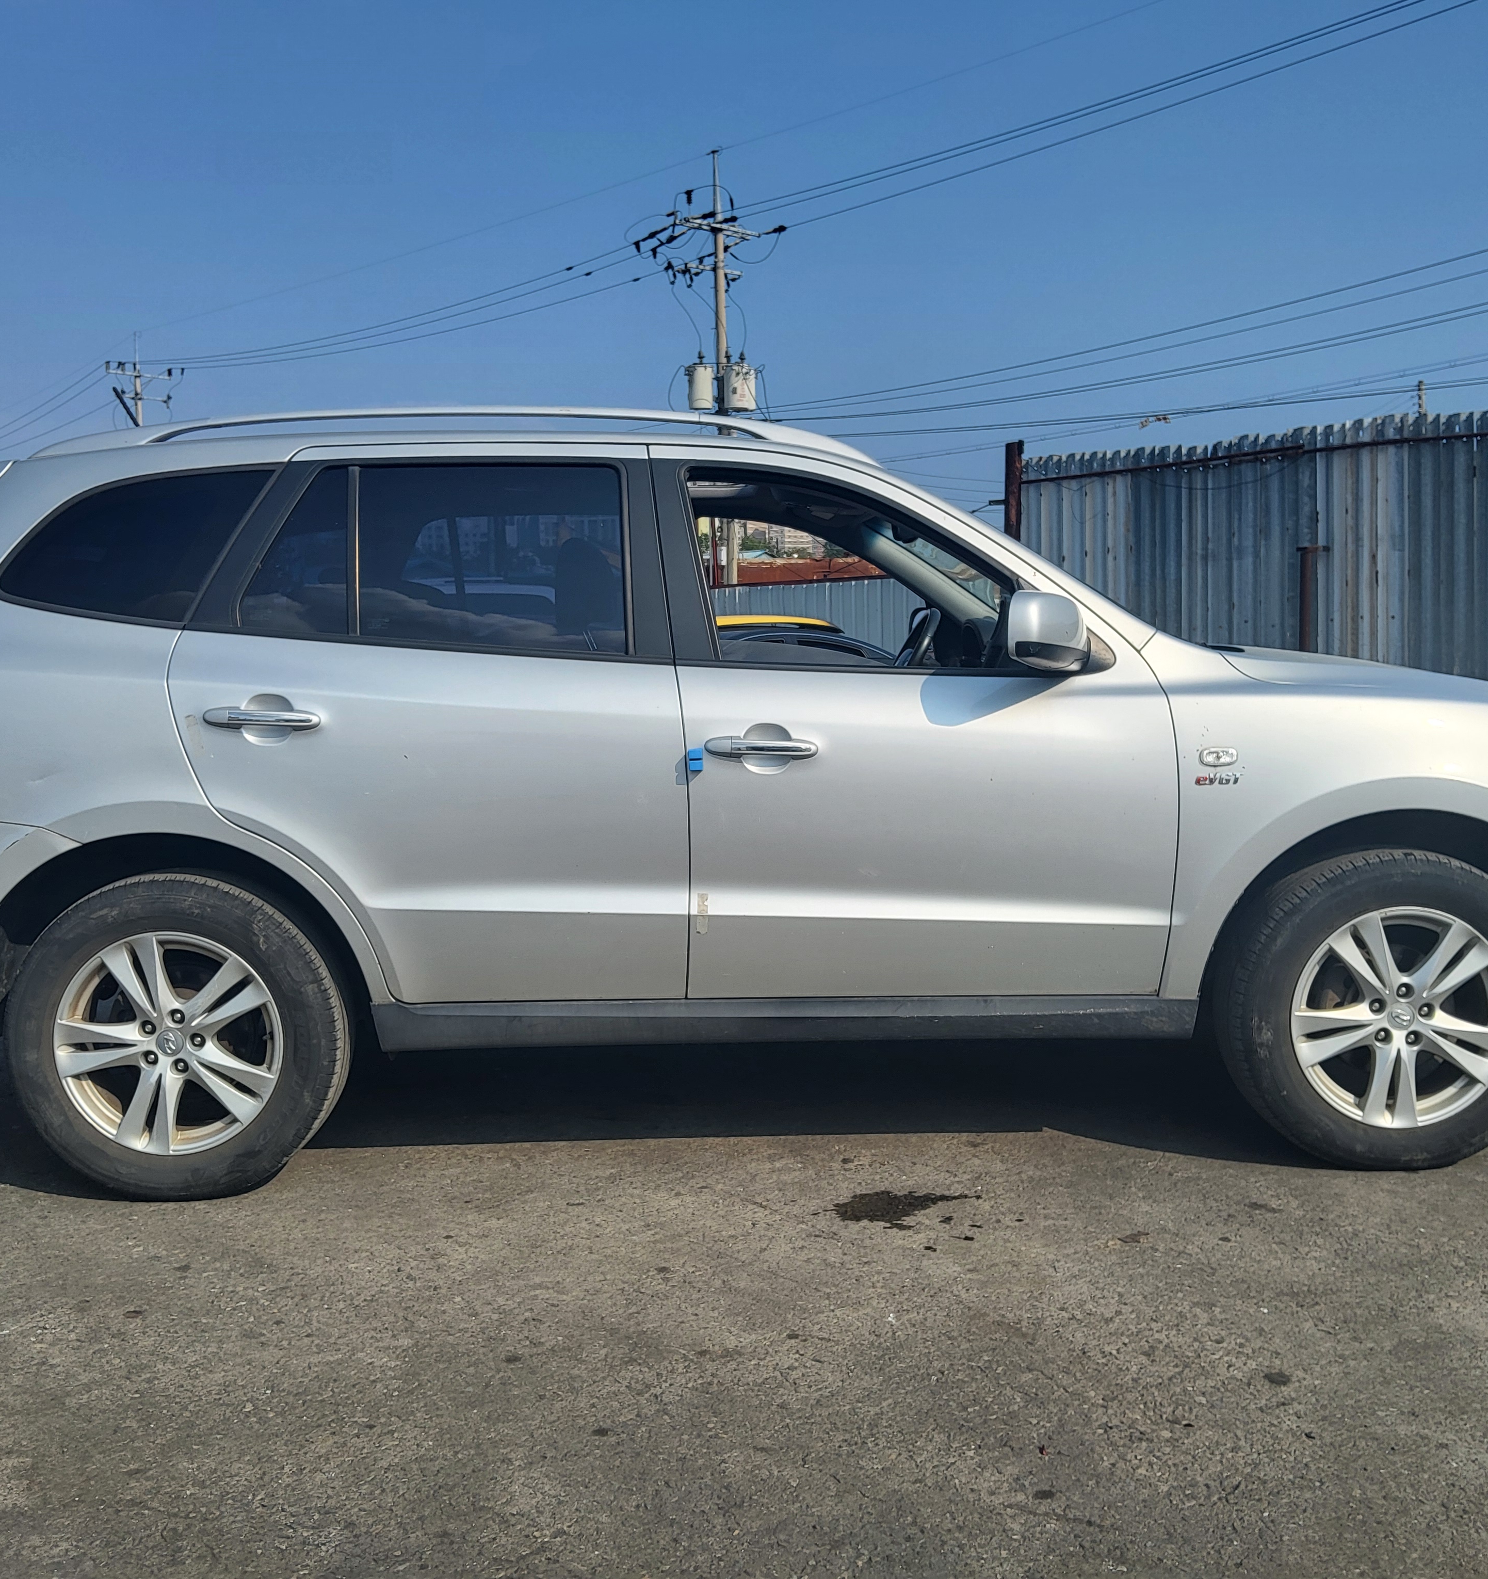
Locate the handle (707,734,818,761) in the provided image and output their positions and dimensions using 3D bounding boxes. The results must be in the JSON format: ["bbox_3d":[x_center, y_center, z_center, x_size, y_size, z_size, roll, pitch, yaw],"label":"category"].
[{"bbox_3d":[0.038,-0.089,3.384,0.244,0.054,0.050,-1,5,-1],"label":"handle"}]

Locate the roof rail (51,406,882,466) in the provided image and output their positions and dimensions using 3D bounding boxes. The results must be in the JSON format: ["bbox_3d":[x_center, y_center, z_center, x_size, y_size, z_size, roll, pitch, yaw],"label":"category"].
[{"bbox_3d":[-0.658,-0.805,3.653,1.970,0.150,0.090,-1,5,-1],"label":"roof rail"}]

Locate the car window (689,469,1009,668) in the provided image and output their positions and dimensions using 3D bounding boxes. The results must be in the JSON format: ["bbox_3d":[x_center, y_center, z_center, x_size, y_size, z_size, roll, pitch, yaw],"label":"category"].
[{"bbox_3d":[0.241,-0.490,3.503,0.706,0.502,0.050,-1,-14,-5],"label":"car window"}]

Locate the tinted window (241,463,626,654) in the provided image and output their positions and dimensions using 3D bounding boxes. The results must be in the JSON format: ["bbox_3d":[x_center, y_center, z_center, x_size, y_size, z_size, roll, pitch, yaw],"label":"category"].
[{"bbox_3d":[-0.677,-0.516,3.480,0.832,0.466,0.050,-1,-15,-1],"label":"tinted window"}]

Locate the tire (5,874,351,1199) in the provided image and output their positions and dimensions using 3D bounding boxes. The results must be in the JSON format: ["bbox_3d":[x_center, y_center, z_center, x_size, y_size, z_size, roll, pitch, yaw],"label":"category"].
[{"bbox_3d":[-1.256,0.541,3.542,0.735,0.720,0.240,-1,5,-1],"label":"tire"}]

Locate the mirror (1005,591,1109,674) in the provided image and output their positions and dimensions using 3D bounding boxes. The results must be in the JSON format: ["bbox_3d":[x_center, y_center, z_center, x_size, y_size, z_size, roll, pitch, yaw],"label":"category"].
[{"bbox_3d":[0.655,-0.323,3.318,0.240,0.175,0.230,-1,5,-1],"label":"mirror"}]

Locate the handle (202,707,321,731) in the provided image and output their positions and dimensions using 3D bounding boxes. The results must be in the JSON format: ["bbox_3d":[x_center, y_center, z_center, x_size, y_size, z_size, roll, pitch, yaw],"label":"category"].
[{"bbox_3d":[-1.024,-0.150,3.365,0.253,0.054,0.050,-1,5,-1],"label":"handle"}]

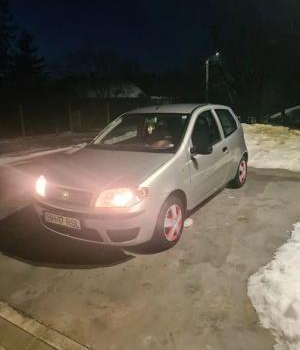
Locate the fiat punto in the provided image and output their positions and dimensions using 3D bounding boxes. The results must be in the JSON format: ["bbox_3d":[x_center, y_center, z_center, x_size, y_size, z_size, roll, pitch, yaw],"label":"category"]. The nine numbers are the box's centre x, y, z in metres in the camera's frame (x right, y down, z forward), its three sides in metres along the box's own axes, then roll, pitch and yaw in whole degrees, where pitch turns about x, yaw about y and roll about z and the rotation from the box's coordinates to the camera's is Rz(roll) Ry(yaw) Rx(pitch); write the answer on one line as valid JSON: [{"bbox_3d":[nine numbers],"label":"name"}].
[{"bbox_3d":[0.207,-0.265,4.385,1.690,1.480,3.840,7,16,33],"label":"fiat punto"}]

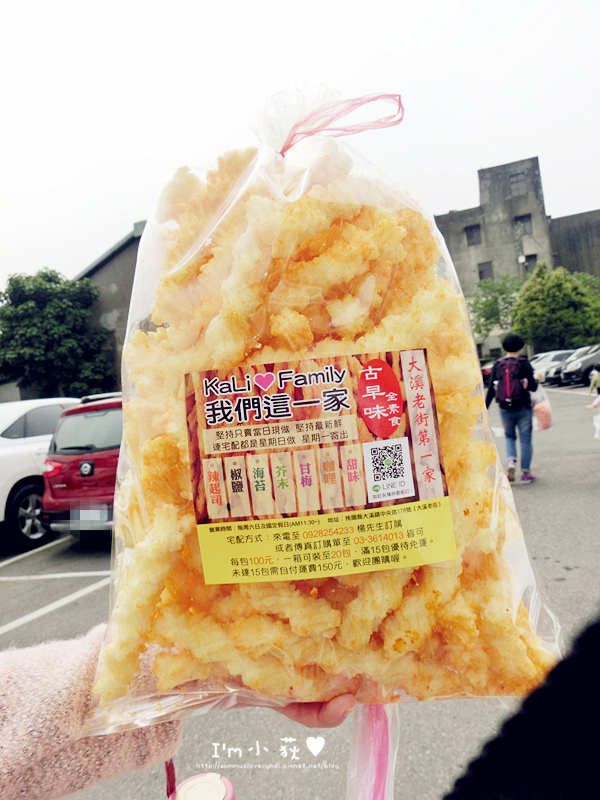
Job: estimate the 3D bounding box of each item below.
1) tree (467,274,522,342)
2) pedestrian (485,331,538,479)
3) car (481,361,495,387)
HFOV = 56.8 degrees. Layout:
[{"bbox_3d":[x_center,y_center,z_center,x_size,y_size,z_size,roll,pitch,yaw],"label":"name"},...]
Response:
[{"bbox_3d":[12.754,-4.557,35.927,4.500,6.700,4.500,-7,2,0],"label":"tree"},{"bbox_3d":[2.387,0.093,6.163,0.550,1.620,0.450,-6,2,25],"label":"pedestrian"},{"bbox_3d":[11.197,-1.538,29.206,4.400,1.460,1.770,-7,2,-15],"label":"car"}]

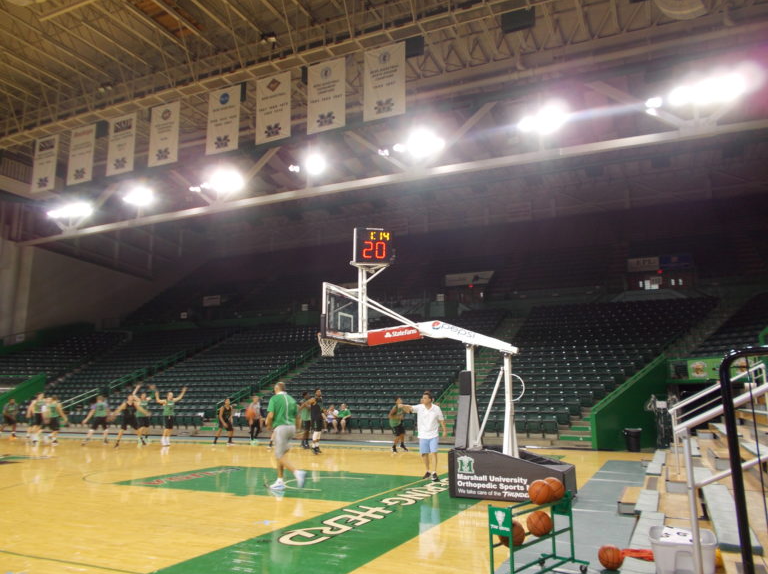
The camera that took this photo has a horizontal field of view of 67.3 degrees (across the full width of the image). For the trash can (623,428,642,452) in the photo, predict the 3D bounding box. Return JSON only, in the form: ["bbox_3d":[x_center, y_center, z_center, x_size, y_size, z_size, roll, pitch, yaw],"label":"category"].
[{"bbox_3d":[8.262,5.062,19.163,0.600,0.770,0.600,-5,-13,24],"label":"trash can"}]

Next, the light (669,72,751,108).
[{"bbox_3d":[15.598,-9.523,27.812,3.200,1.350,0.800,-5,-13,24],"label":"light"}]

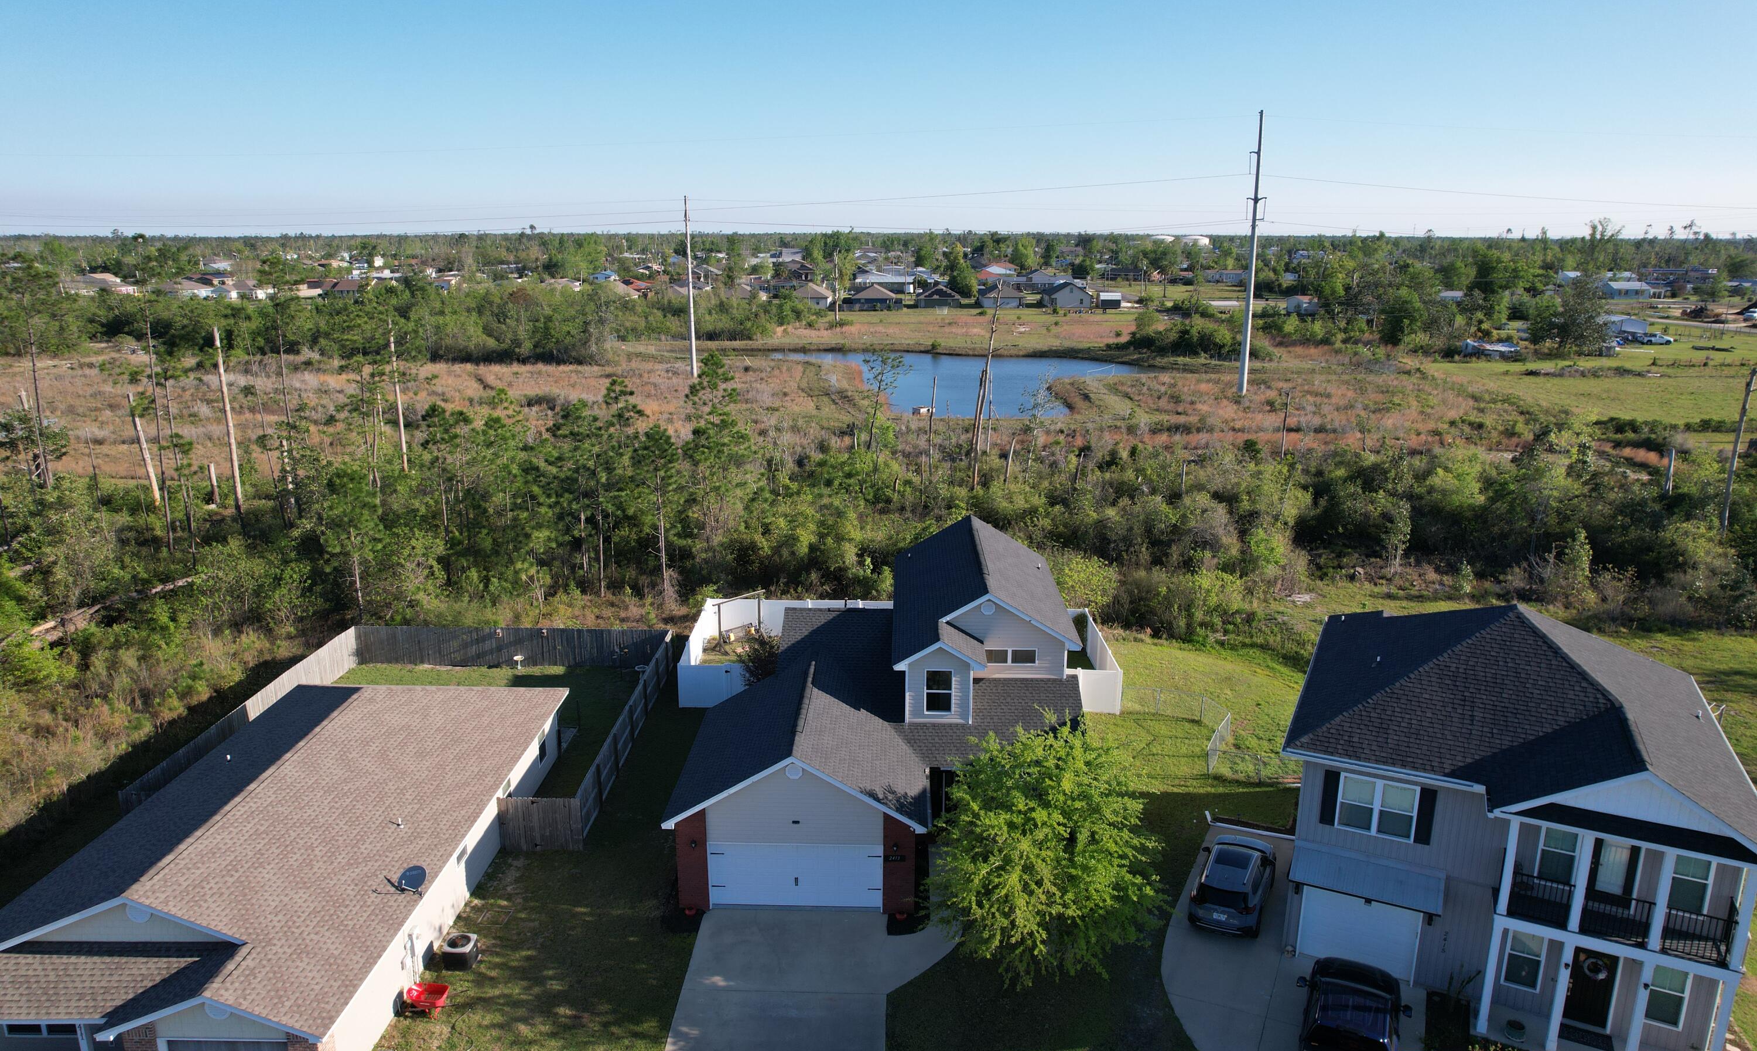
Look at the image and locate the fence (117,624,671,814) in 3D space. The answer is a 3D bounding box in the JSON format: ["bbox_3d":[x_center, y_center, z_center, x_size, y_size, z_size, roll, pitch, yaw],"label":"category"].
[{"bbox_3d":[-17.007,7.041,41.003,15.800,1.800,13.200,0,15,0],"label":"fence"}]

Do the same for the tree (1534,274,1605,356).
[{"bbox_3d":[109.769,-33.361,170.191,10.500,12.000,10.500,0,15,0],"label":"tree"}]

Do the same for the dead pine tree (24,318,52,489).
[{"bbox_3d":[-59.700,-8.326,76.827,1.200,12.700,1.100,0,15,0],"label":"dead pine tree"}]

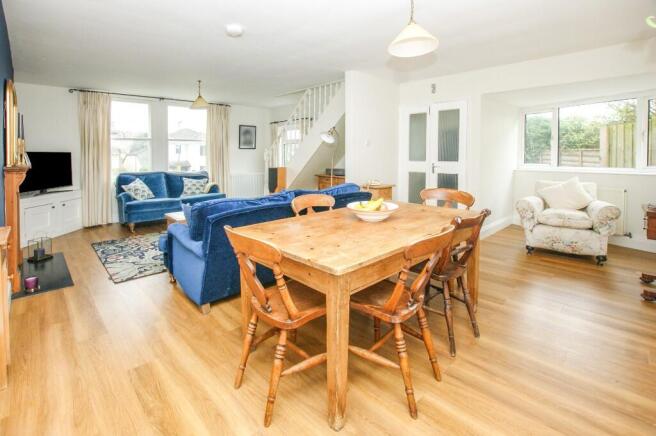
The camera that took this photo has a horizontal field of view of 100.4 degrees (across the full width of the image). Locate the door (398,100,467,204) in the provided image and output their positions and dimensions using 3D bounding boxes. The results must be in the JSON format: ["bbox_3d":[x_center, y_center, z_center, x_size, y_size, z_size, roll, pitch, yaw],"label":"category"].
[{"bbox_3d":[1.695,-0.839,4.450,1.030,2.030,0.090,8,14,36],"label":"door"}]

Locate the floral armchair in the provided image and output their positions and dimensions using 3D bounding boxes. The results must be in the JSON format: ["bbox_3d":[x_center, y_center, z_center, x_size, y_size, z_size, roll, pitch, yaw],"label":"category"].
[{"bbox_3d":[3.030,-0.026,3.620,0.970,0.890,0.900,5,10,29],"label":"floral armchair"}]

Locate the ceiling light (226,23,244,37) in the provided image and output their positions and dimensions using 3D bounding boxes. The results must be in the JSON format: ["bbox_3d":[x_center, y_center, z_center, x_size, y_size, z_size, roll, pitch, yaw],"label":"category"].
[{"bbox_3d":[-0.898,-1.829,2.650,0.150,0.050,0.150,0,11,0],"label":"ceiling light"}]

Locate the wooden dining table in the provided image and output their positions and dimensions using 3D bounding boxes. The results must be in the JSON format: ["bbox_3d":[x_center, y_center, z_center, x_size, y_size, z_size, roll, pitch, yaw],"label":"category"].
[{"bbox_3d":[0.312,0.406,1.965,1.650,0.775,0.970,-10,15,-41],"label":"wooden dining table"}]

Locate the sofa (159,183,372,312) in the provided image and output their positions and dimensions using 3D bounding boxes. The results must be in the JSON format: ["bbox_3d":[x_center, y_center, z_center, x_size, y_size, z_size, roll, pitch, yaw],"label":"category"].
[{"bbox_3d":[-0.492,0.147,2.876,1.980,0.910,0.950,-7,11,-38],"label":"sofa"}]

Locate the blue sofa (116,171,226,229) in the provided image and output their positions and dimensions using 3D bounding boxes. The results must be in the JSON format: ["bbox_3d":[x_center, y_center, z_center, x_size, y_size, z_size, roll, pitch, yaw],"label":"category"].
[{"bbox_3d":[-2.961,-0.324,5.200,1.680,0.900,0.920,-8,14,-36],"label":"blue sofa"}]

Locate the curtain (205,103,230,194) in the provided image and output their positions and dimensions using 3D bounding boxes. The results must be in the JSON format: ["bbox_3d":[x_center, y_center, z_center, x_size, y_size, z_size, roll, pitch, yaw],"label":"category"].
[{"bbox_3d":[-2.414,-1.331,6.020,0.520,2.320,0.140,-7,11,-38],"label":"curtain"}]

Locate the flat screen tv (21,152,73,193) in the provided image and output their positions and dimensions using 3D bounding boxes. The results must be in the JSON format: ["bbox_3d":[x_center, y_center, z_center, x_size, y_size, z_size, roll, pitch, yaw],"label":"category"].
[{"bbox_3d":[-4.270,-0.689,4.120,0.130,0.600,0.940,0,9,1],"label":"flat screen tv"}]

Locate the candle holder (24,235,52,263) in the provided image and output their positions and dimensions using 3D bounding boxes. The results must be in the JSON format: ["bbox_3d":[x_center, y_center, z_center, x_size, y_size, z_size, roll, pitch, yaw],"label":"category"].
[{"bbox_3d":[-3.509,0.390,3.330,0.180,0.210,0.180,-2,11,-11],"label":"candle holder"}]

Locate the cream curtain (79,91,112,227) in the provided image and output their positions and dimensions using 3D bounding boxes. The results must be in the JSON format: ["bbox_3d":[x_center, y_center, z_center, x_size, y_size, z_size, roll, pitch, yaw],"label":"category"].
[{"bbox_3d":[-4.018,-1.026,4.740,0.460,2.330,0.140,-7,11,-38],"label":"cream curtain"}]

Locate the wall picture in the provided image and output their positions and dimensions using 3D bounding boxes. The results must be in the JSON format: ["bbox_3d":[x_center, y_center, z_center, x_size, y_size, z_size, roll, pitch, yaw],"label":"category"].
[{"bbox_3d":[-1.916,-1.933,6.550,0.420,0.580,0.030,-7,11,-38],"label":"wall picture"}]

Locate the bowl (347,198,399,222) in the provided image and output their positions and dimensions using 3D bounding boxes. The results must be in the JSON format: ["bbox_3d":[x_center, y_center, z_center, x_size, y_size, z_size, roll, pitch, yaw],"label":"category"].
[{"bbox_3d":[0.320,-0.054,1.970,0.360,0.125,0.360,0,11,0],"label":"bowl"}]

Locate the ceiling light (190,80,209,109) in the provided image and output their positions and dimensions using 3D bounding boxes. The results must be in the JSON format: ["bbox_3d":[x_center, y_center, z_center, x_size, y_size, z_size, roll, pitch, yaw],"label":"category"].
[{"bbox_3d":[-1.945,-1.865,4.150,0.260,0.430,0.260,0,8,0],"label":"ceiling light"}]

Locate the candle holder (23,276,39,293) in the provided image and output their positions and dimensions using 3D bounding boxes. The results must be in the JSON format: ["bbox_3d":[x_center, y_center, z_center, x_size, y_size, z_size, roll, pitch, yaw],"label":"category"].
[{"bbox_3d":[-2.692,0.604,2.480,0.095,0.110,0.095,11,15,44],"label":"candle holder"}]

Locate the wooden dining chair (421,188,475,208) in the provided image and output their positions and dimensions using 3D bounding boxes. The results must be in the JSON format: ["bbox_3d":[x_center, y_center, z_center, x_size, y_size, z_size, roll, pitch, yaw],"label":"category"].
[{"bbox_3d":[1.040,0.220,2.580,0.470,0.910,0.500,7,11,41],"label":"wooden dining chair"}]

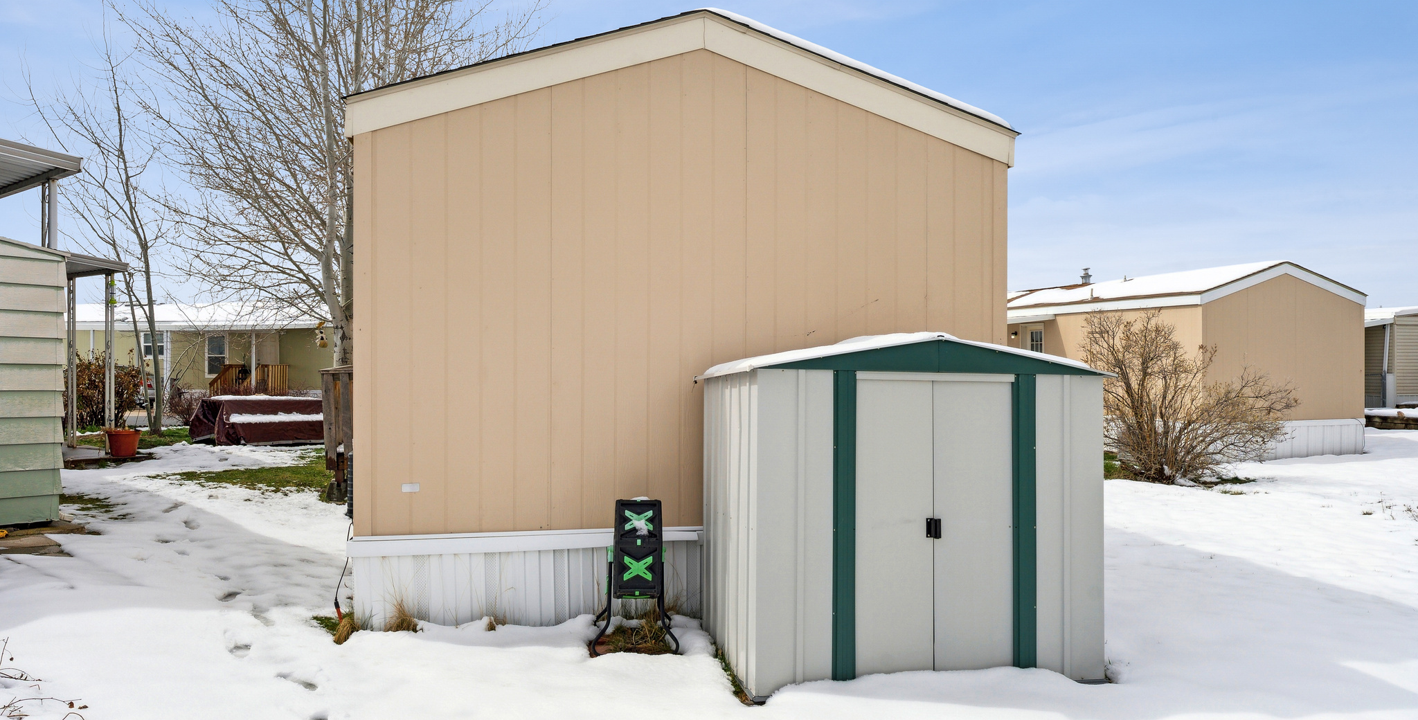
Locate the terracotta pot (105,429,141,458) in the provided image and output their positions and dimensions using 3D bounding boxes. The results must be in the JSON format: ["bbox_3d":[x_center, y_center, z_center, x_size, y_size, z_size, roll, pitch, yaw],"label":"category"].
[{"bbox_3d":[-7.428,1.054,12.000,0.390,0.330,0.390,0,-1,-32],"label":"terracotta pot"}]

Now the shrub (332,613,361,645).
[{"bbox_3d":[-2.030,1.505,5.300,0.150,0.175,0.150,0,-1,-21],"label":"shrub"}]

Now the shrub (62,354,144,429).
[{"bbox_3d":[-12.013,0.635,18.700,1.500,1.480,1.400,0,-1,-33],"label":"shrub"}]

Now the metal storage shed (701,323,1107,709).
[{"bbox_3d":[0.936,0.750,5.108,1.818,1.668,1.434,1,-3,-10],"label":"metal storage shed"}]

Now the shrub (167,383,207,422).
[{"bbox_3d":[-11.898,0.970,21.500,0.850,0.870,0.820,0,-1,-29],"label":"shrub"}]

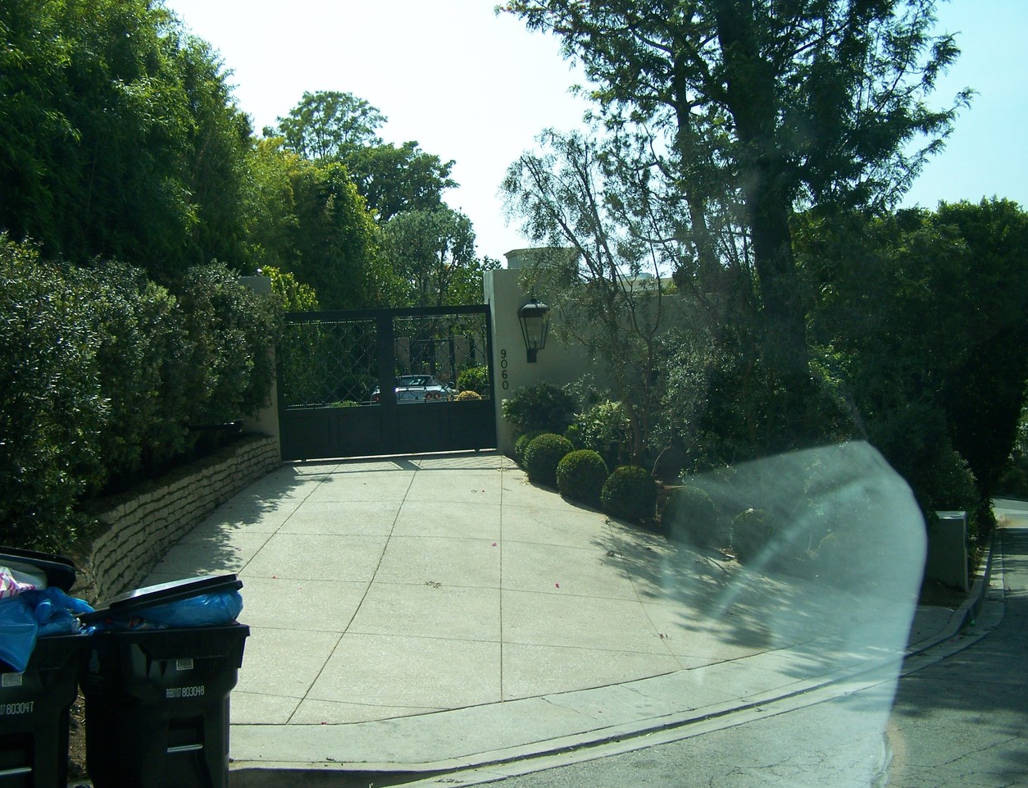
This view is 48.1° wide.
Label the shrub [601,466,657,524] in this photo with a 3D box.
[{"bbox_3d":[1.554,1.361,15.550,0.750,0.780,0.750,-2,-4,0],"label":"shrub"}]

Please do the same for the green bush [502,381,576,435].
[{"bbox_3d":[0.419,0.346,18.700,1.200,1.150,1.100,-2,-4,0],"label":"green bush"}]

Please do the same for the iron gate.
[{"bbox_3d":[-2.154,-0.195,19.600,3.700,2.500,0.120,-2,-4,-6],"label":"iron gate"}]

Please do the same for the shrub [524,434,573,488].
[{"bbox_3d":[0.529,1.008,17.500,0.750,0.800,0.750,-2,-4,0],"label":"shrub"}]

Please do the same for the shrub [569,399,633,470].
[{"bbox_3d":[1.303,0.624,17.200,0.980,1.150,0.950,-2,-4,0],"label":"shrub"}]

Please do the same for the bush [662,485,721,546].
[{"bbox_3d":[2.241,1.542,14.550,0.750,0.770,0.750,-2,-4,0],"label":"bush"}]

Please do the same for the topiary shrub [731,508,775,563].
[{"bbox_3d":[2.841,1.676,13.700,0.660,0.700,0.660,-2,-4,0],"label":"topiary shrub"}]

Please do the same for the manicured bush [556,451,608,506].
[{"bbox_3d":[0.986,1.205,16.600,0.740,0.790,0.740,-2,-4,0],"label":"manicured bush"}]

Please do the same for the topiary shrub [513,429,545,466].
[{"bbox_3d":[0.293,0.872,18.300,0.620,0.640,0.620,-2,-4,0],"label":"topiary shrub"}]

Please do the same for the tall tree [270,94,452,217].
[{"bbox_3d":[-6.269,-6.186,47.000,7.600,12.400,7.200,-2,-4,0],"label":"tall tree"}]

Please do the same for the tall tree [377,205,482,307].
[{"bbox_3d":[-2.356,-2.504,32.000,3.100,5.400,3.000,-2,-4,0],"label":"tall tree"}]

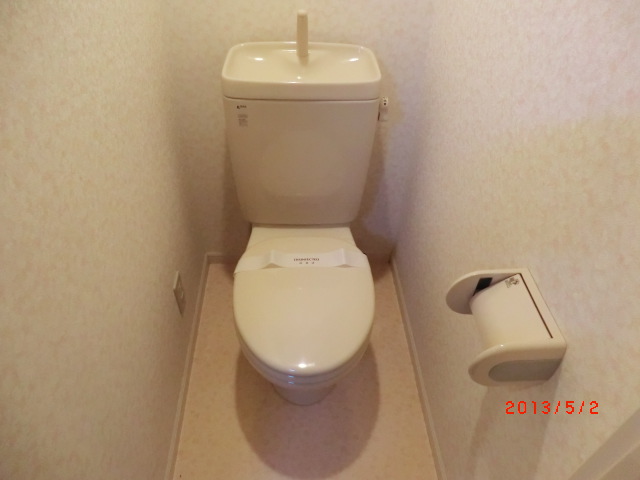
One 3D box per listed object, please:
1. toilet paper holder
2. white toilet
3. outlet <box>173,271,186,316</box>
[{"bbox_3d":[0.283,0.136,0.708,0.122,0.107,0.143,-1,42,-2],"label":"toilet paper holder"},{"bbox_3d":[-0.046,0.027,1.259,0.400,0.882,0.760,-1,42,-2],"label":"white toilet"},{"bbox_3d":[-0.429,0.168,1.379,0.011,0.128,0.069,-1,42,-2],"label":"outlet"}]

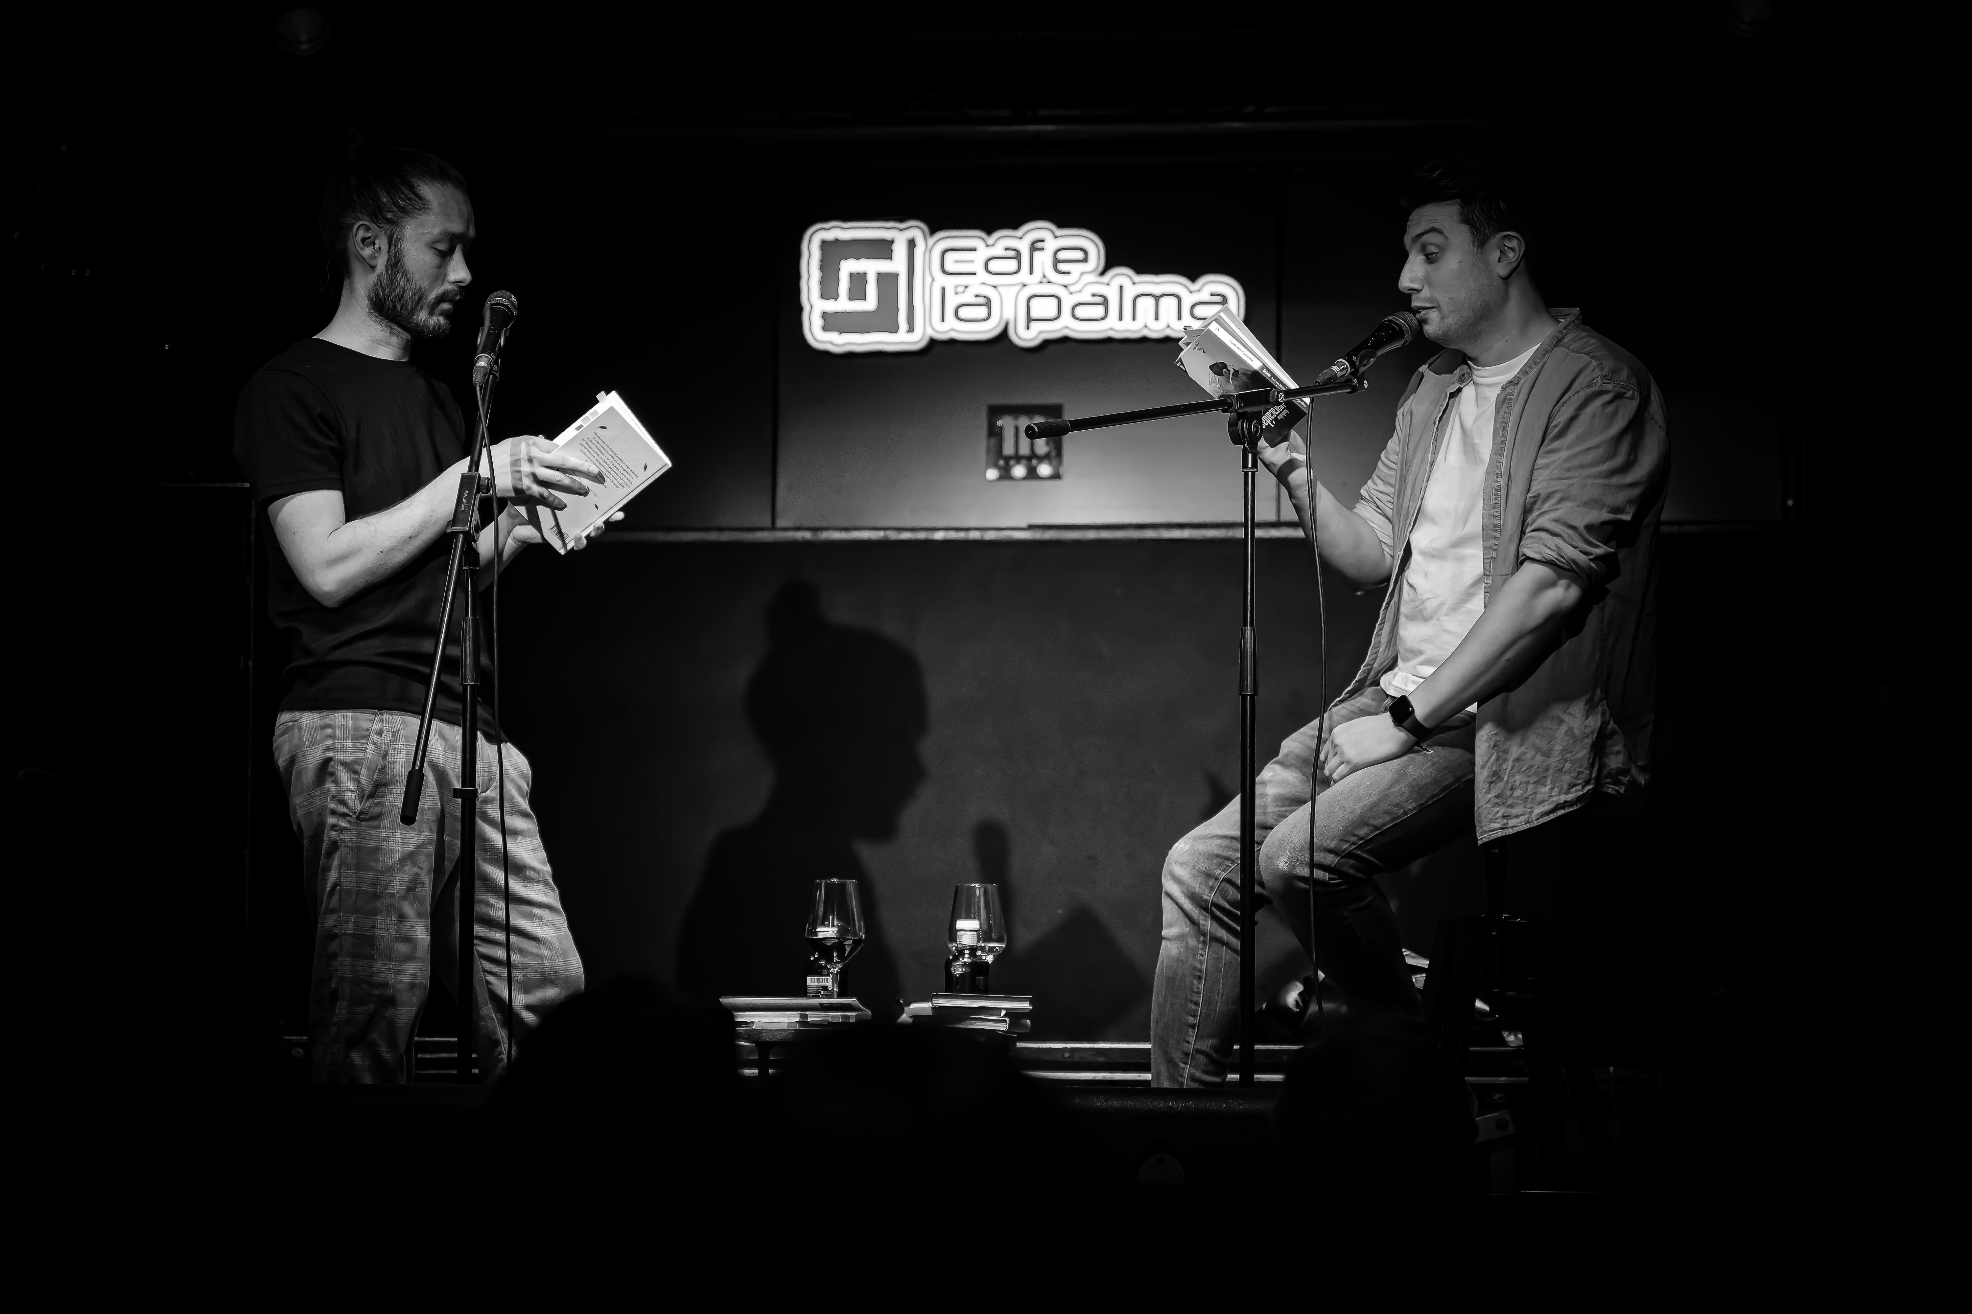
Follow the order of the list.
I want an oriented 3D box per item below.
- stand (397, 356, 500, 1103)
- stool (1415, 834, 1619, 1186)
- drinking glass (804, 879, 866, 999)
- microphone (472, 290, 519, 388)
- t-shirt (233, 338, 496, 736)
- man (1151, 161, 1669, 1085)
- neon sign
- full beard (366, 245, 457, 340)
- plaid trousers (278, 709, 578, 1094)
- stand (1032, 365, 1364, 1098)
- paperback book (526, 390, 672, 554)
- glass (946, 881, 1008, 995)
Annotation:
[{"bbox_3d":[-0.749,0.256,7.953,0.540,1.405,0.610,0,-4,11],"label":"stand"},{"bbox_3d":[0.738,0.600,8.085,0.450,0.766,0.450,1,-4,0],"label":"stool"},{"bbox_3d":[-0.218,0.424,8.100,0.086,0.208,0.086,0,-5,0],"label":"drinking glass"},{"bbox_3d":[-0.718,-0.467,8.148,0.053,0.190,0.053,10,-49,1],"label":"microphone"},{"bbox_3d":[-0.877,-0.170,7.880,0.290,0.565,0.450,-3,-6,38],"label":"t-shirt"},{"bbox_3d":[0.593,0.068,7.750,0.740,1.500,0.550,4,-6,-38],"label":"man"},{"bbox_3d":[0.065,-0.635,9.600,0.770,0.230,0.060,0,-5,6],"label":"neon sign"},{"bbox_3d":[-0.838,-0.535,8.200,0.110,0.130,0.135,12,1,25],"label":"full beard"},{"bbox_3d":[-0.782,0.522,7.820,0.400,0.930,0.420,-4,-6,40],"label":"plaid trousers"},{"bbox_3d":[0.304,0.264,7.790,0.560,1.386,0.790,-3,-6,42],"label":"stand"},{"bbox_3d":[-0.579,-0.269,8.160,0.205,0.135,0.070,-41,12,0],"label":"paperback book"},{"bbox_3d":[-0.012,0.427,8.450,0.091,0.169,0.091,1,-4,0],"label":"glass"}]

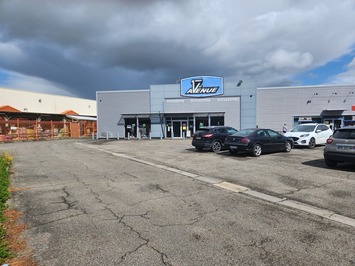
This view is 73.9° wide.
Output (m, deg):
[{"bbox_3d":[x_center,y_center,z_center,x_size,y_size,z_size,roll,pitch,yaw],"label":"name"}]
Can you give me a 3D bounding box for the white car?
[{"bbox_3d":[9.880,0.160,17.675,4.620,1.670,1.883,-2,2,-36],"label":"white car"}]

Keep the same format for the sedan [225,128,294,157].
[{"bbox_3d":[4.911,0.470,13.826,4.676,1.445,1.811,-2,2,-33],"label":"sedan"}]

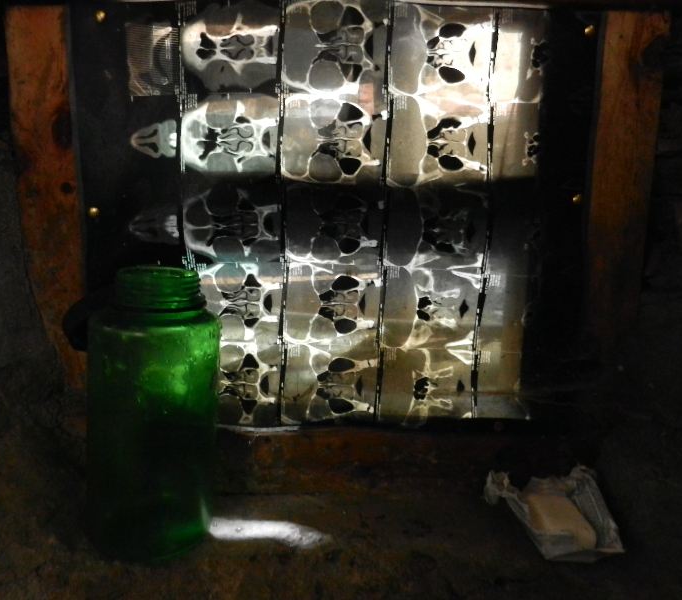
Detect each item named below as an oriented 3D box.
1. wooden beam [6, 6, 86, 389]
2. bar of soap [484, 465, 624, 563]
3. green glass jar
[{"bbox_3d":[-0.233,-0.076,0.481,0.050,0.305,0.036,0,8,0],"label":"wooden beam"},{"bbox_3d":[0.159,0.160,0.446,0.083,0.034,0.092,0,8,0],"label":"bar of soap"},{"bbox_3d":[-0.138,0.078,0.426,0.090,0.202,0.090,2,8,0],"label":"green glass jar"}]

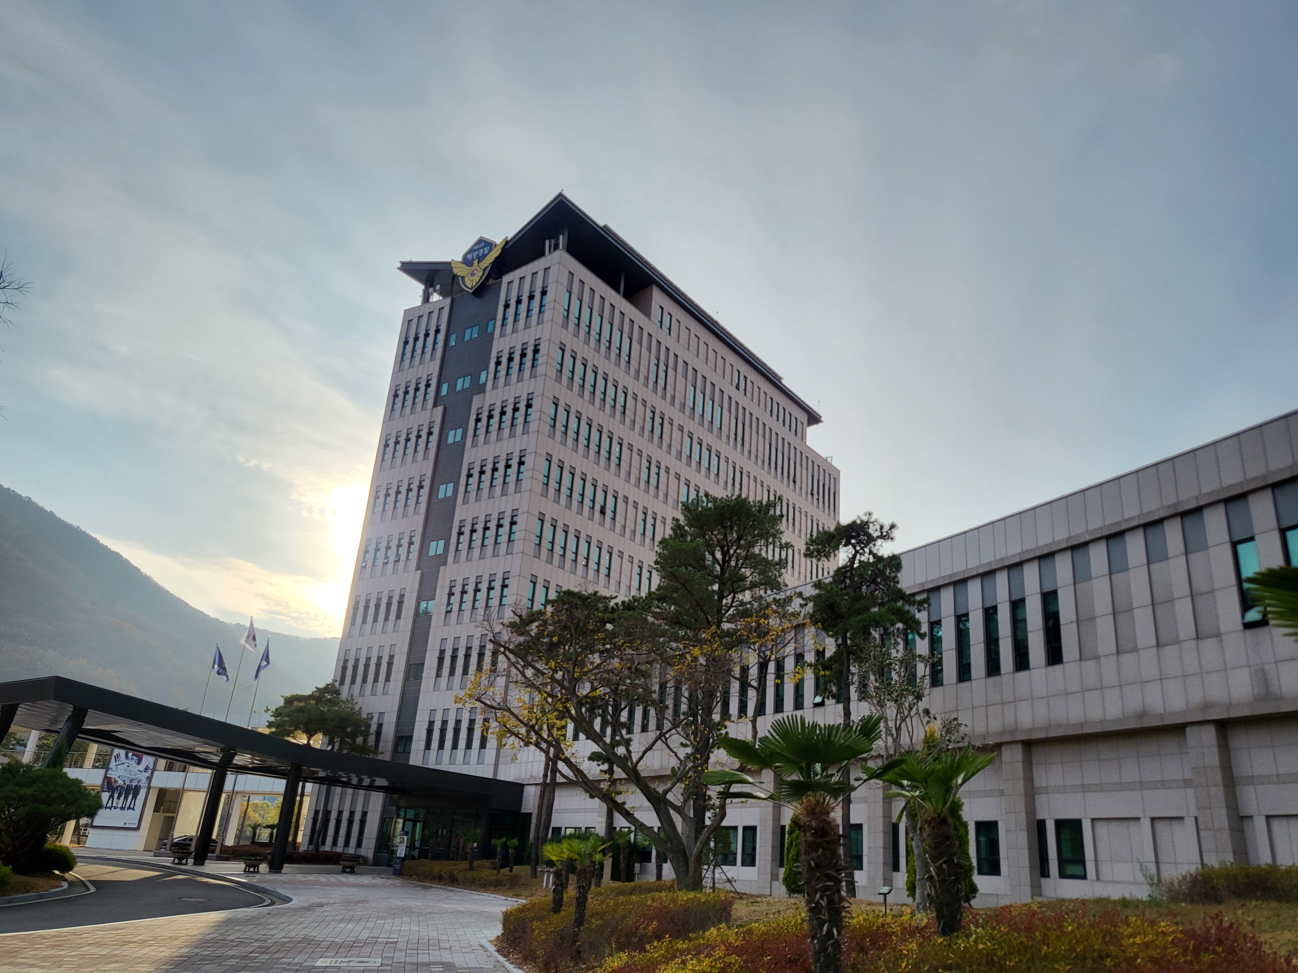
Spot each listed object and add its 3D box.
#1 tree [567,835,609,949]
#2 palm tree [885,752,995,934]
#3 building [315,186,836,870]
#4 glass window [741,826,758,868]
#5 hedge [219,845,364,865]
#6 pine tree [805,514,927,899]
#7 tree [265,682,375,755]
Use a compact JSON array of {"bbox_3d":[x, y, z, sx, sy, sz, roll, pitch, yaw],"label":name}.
[{"bbox_3d":[-1.071,6.970,16.751,0.820,1.920,0.820,4,-21,0],"label":"tree"},{"bbox_3d":[3.293,4.063,10.972,1.310,2.220,1.300,4,-21,0],"label":"palm tree"},{"bbox_3d":[-1.293,8.665,77.620,16.600,42.600,43.400,-11,-26,34],"label":"building"},{"bbox_3d":[3.769,13.471,36.452,0.150,1.420,0.950,15,-24,-24],"label":"glass window"},{"bbox_3d":[-20.366,21.106,55.740,9.600,0.720,2.400,-11,-26,34],"label":"hedge"},{"bbox_3d":[6.607,6.342,29.522,3.800,11.700,3.400,4,-21,0],"label":"pine tree"},{"bbox_3d":[-18.846,16.313,55.917,6.000,9.900,5.200,-11,-26,34],"label":"tree"}]

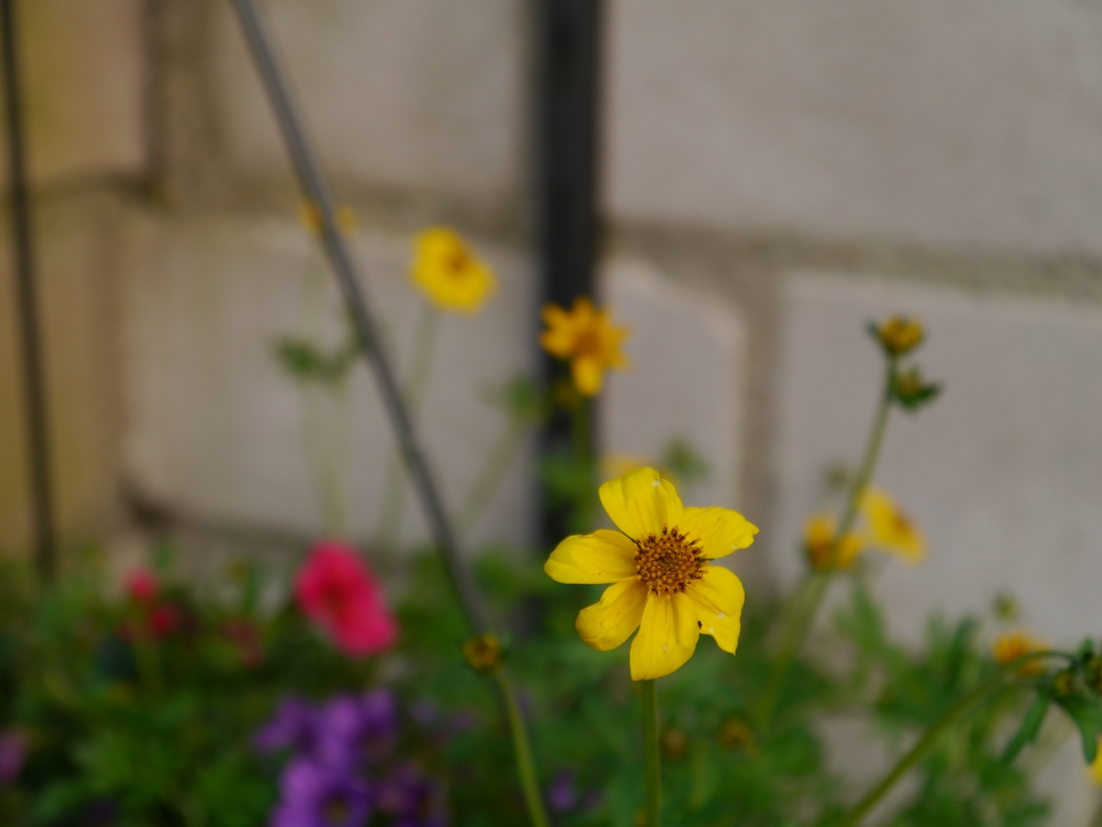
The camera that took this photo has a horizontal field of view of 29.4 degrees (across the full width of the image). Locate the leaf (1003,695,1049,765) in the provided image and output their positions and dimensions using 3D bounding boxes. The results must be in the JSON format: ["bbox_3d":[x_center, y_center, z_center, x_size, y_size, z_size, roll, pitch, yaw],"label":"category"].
[{"bbox_3d":[0.105,0.070,0.465,0.006,0.018,0.006,30,0,0],"label":"leaf"}]

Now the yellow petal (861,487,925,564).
[{"bbox_3d":[0.125,0.041,0.770,0.012,0.029,0.029,-37,-6,27],"label":"yellow petal"}]

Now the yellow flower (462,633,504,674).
[{"bbox_3d":[-0.015,0.055,0.480,0.009,0.009,0.009,1,13,0],"label":"yellow flower"}]

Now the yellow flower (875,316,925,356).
[{"bbox_3d":[0.086,-0.019,0.520,0.013,0.011,0.013,7,9,0],"label":"yellow flower"}]

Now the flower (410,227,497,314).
[{"bbox_3d":[-0.031,-0.045,0.660,0.029,0.029,0.012,-5,-25,-36],"label":"flower"}]

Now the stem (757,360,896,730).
[{"bbox_3d":[0.075,0.038,0.570,0.009,0.118,0.008,16,25,0],"label":"stem"}]

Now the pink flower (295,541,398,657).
[{"bbox_3d":[-0.062,0.056,0.630,0.034,0.036,0.017,-5,-19,-38],"label":"pink flower"}]

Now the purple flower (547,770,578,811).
[{"bbox_3d":[0.003,0.113,0.630,0.010,0.013,0.009,1,13,0],"label":"purple flower"}]

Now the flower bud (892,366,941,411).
[{"bbox_3d":[0.094,-0.006,0.540,0.012,0.011,0.011,1,13,0],"label":"flower bud"}]

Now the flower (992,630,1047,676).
[{"bbox_3d":[0.125,0.064,0.560,0.019,0.012,0.016,2,53,16],"label":"flower"}]

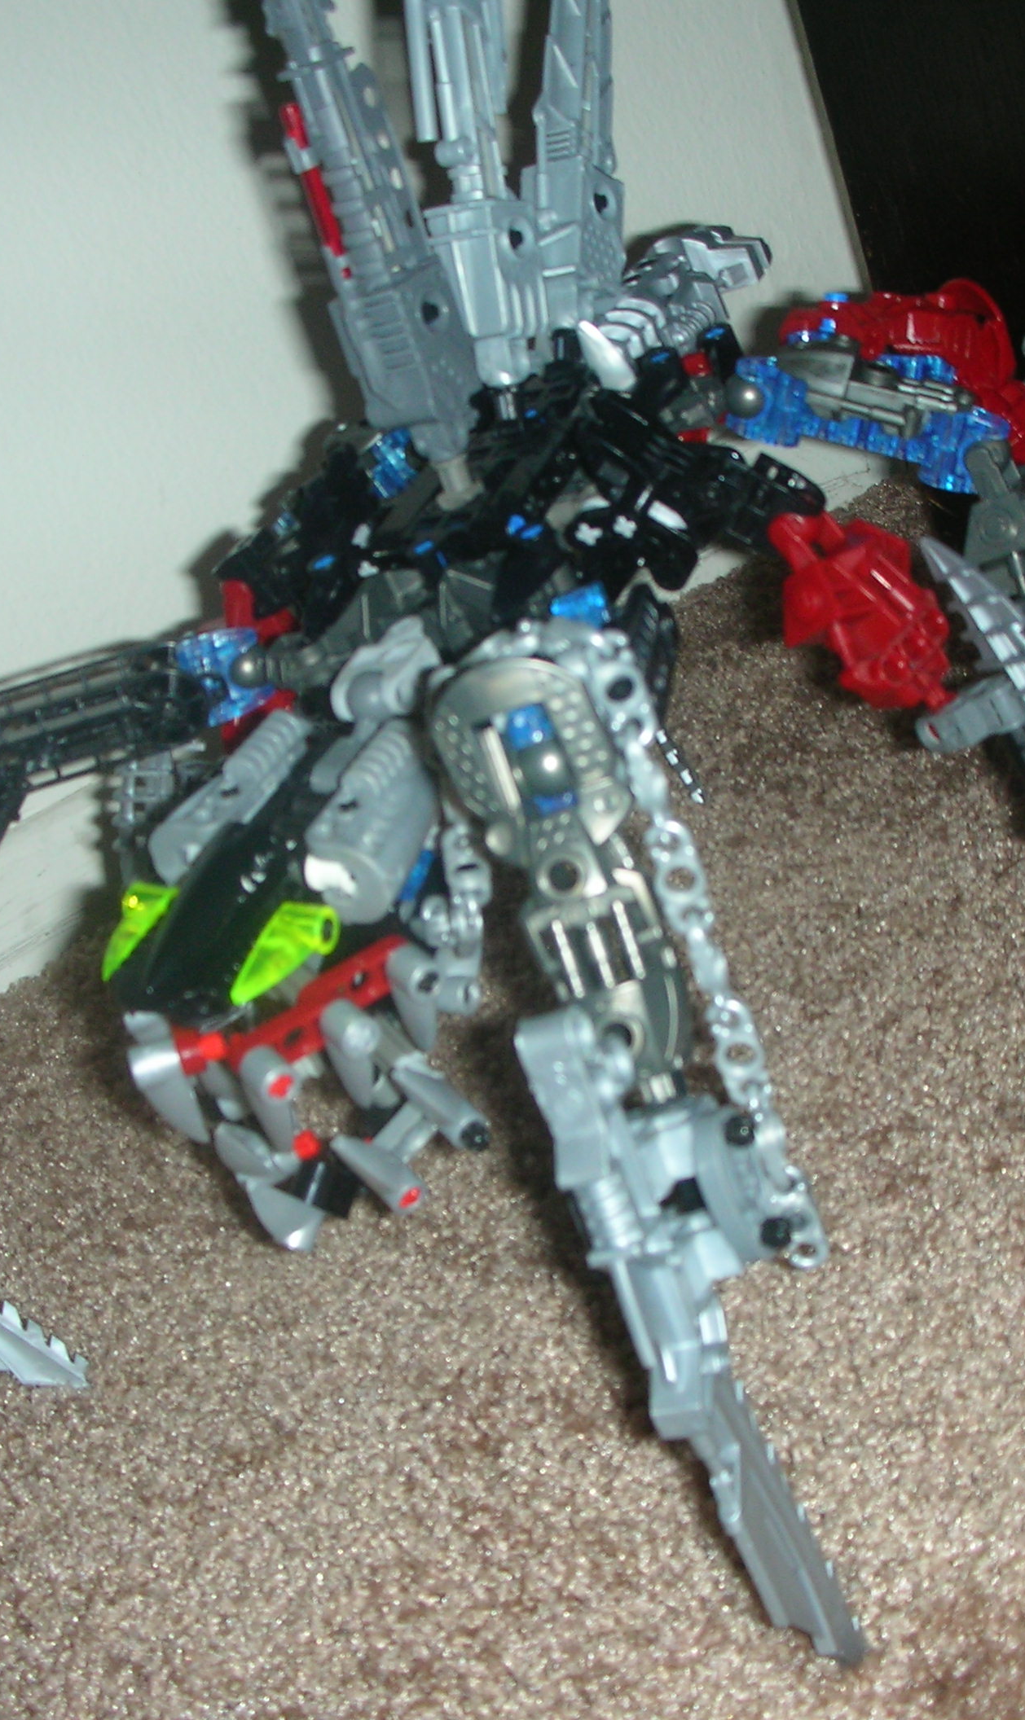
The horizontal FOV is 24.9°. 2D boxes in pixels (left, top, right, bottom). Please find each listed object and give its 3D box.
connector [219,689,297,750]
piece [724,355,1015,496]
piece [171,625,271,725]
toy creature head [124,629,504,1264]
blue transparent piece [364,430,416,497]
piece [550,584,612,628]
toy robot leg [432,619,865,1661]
[{"bbox_3d":[-0.059,-0.033,0.540,0.018,0.012,0.013,-9,27,25],"label":"connector"},{"bbox_3d":[0.087,-0.108,0.575,0.080,0.022,0.019,25,49,35],"label":"piece"},{"bbox_3d":[-0.069,-0.044,0.550,0.018,0.022,0.022,0,16,39],"label":"piece"},{"bbox_3d":[-0.039,0.014,0.445,0.058,0.060,0.095,-5,58,32],"label":"toy creature head"},{"bbox_3d":[-0.030,-0.098,0.575,0.012,0.015,0.012,1,32,40],"label":"blue transparent piece"},{"bbox_3d":[0.014,-0.055,0.500,0.013,0.009,0.012,-13,25,18],"label":"piece"},{"bbox_3d":[0.024,0.045,0.395,0.043,0.055,0.185,-17,65,0],"label":"toy robot leg"}]

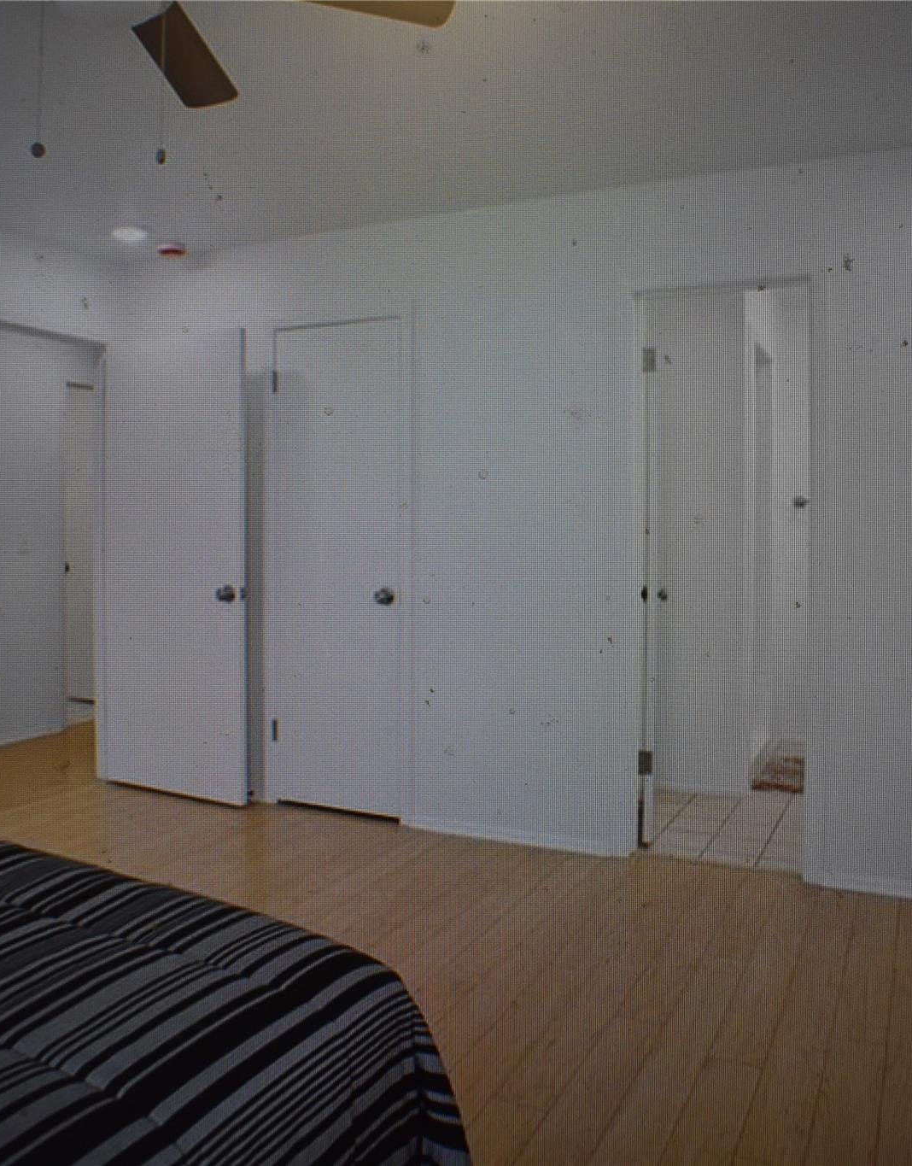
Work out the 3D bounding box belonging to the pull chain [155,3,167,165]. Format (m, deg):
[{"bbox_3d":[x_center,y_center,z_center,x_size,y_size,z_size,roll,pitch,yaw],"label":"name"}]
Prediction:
[{"bbox_3d":[-0.506,-0.867,2.245,0.018,0.300,0.018,0,2,0],"label":"pull chain"}]

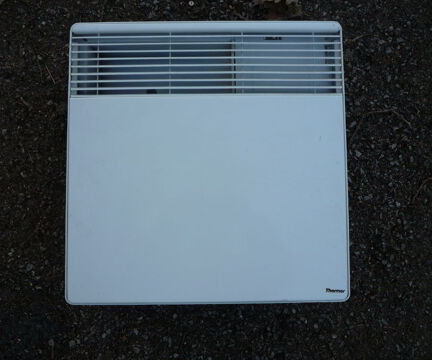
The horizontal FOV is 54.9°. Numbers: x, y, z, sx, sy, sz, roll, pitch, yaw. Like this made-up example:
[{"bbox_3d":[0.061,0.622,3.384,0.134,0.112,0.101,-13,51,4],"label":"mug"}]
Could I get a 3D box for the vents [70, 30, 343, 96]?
[{"bbox_3d":[-0.015,-0.192,0.685,0.447,0.020,0.109,0,86,0],"label":"vents"}]

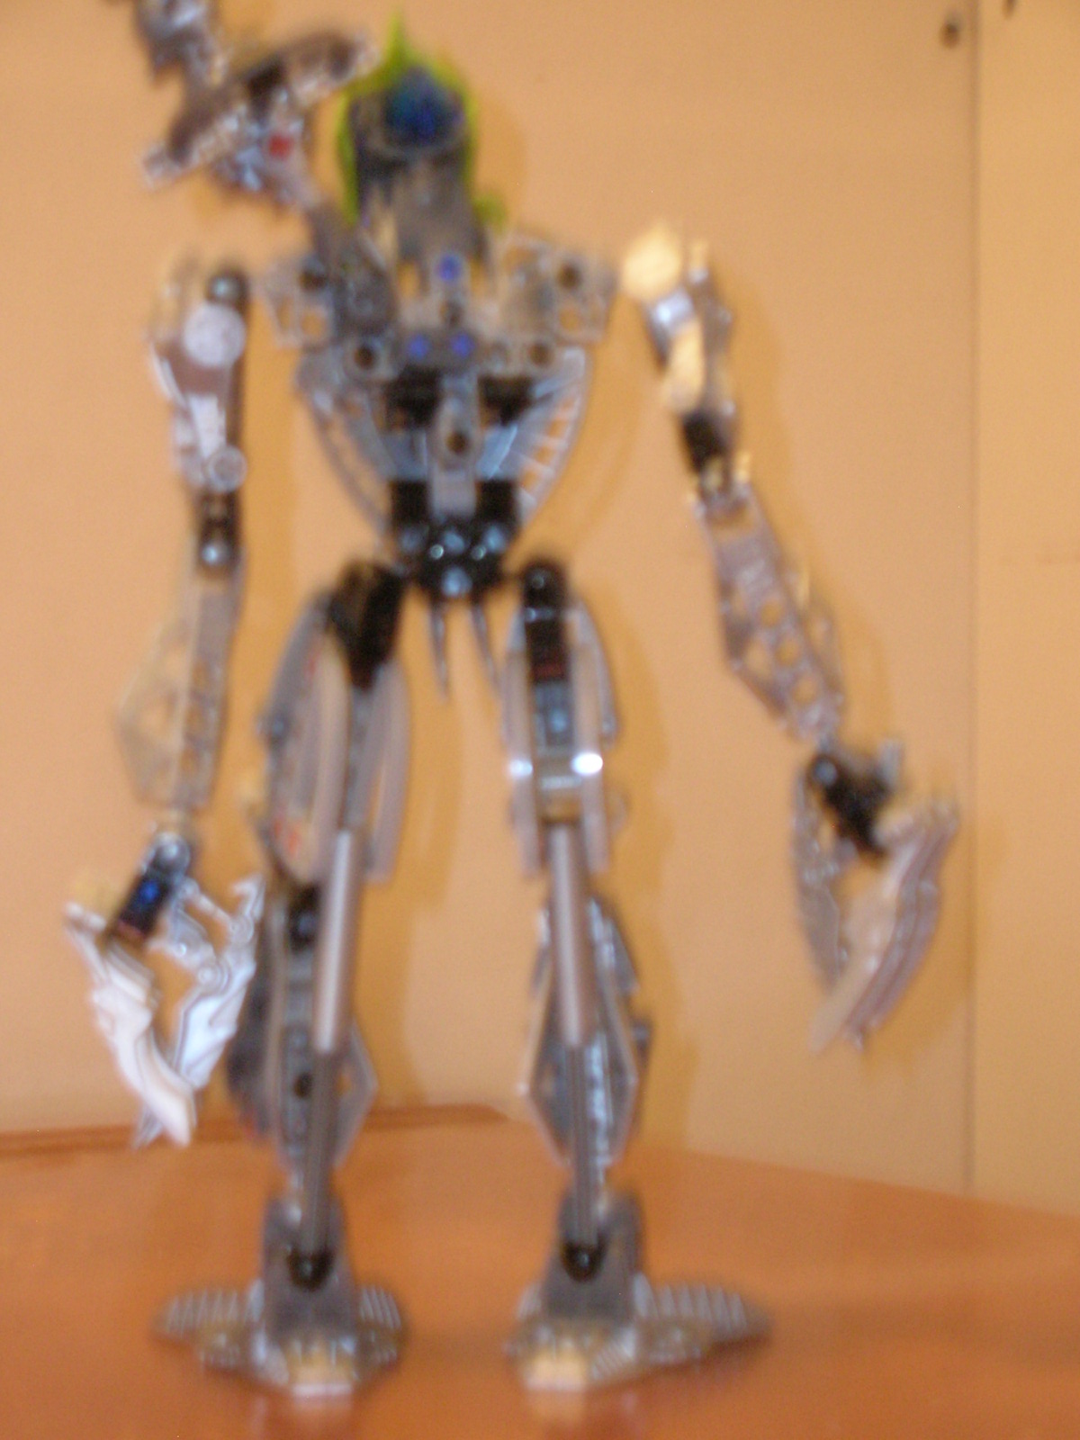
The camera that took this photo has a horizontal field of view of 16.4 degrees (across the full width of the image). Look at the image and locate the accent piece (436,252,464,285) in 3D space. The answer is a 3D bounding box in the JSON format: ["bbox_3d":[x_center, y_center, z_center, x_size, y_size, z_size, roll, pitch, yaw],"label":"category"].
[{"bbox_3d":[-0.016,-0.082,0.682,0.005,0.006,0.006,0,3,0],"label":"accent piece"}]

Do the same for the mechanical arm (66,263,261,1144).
[{"bbox_3d":[-0.069,-0.003,0.682,0.035,0.157,0.045,0,3,0],"label":"mechanical arm"}]

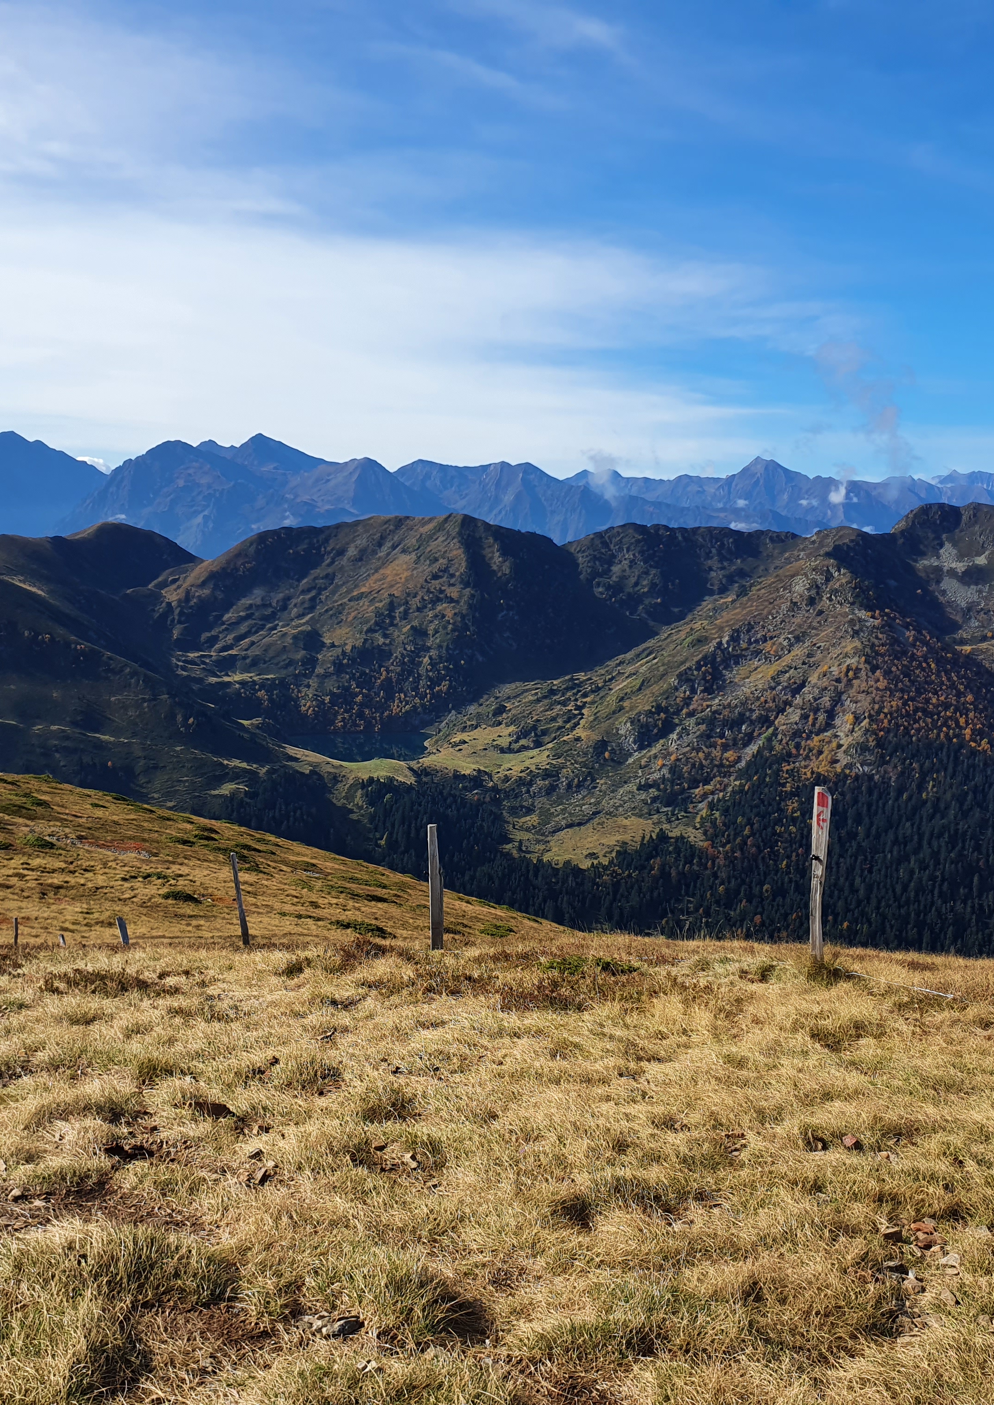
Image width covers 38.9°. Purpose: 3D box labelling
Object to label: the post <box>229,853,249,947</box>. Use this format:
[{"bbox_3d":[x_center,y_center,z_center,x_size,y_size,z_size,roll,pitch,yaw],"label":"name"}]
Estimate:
[{"bbox_3d":[-2.829,2.185,15.500,0.080,1.070,0.080,-7,6,0],"label":"post"}]

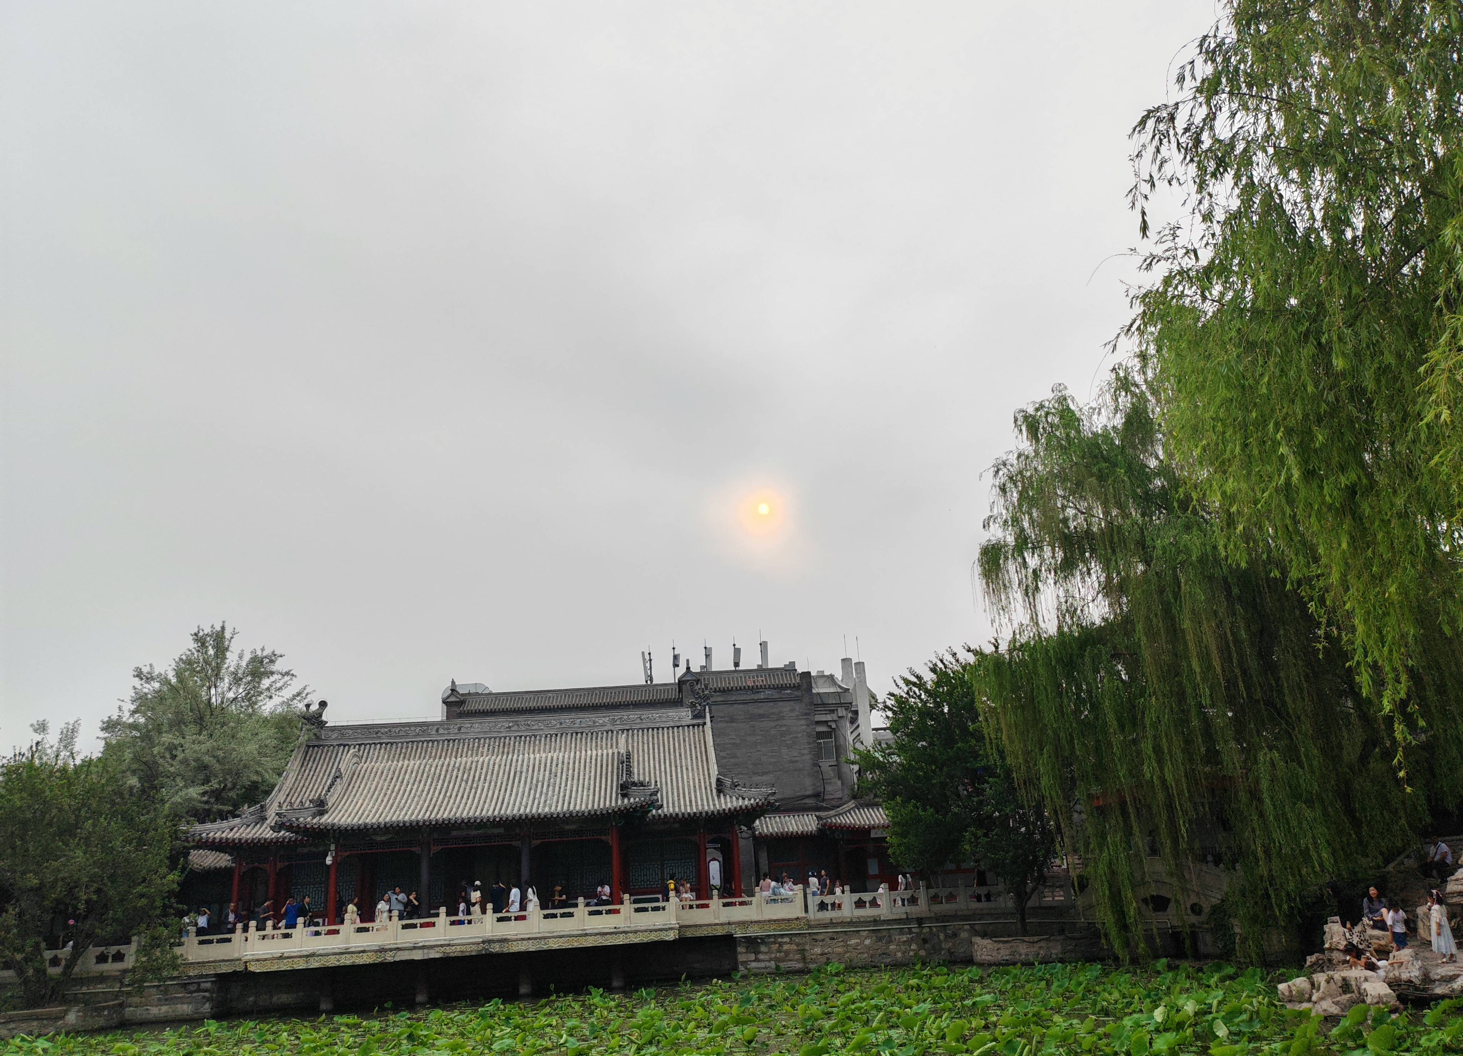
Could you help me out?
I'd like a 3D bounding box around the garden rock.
[{"bbox_3d":[12.042,8.650,21.166,0.700,0.560,0.600,-12,-19,25],"label":"garden rock"}]

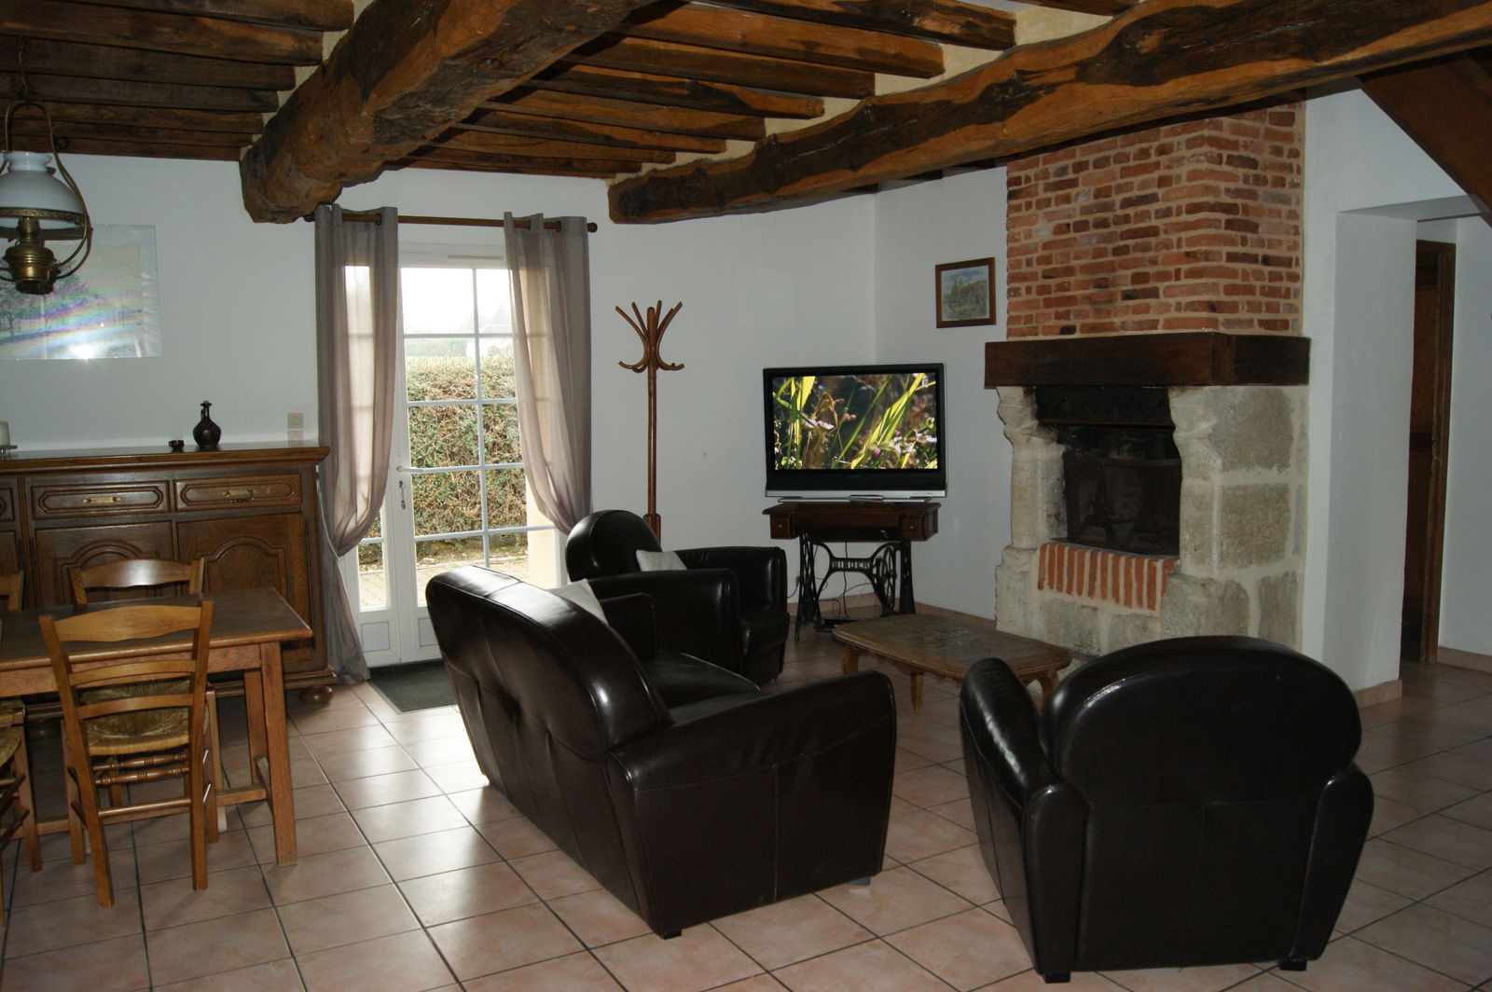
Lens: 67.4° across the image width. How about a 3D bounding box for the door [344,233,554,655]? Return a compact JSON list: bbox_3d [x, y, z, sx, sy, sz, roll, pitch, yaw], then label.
[{"bbox_3d":[-1.585,-0.220,6.185,1.200,2.240,0.080,-4,5,-30],"label":"door"}]

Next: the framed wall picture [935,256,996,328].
[{"bbox_3d":[1.303,-1.208,6.699,0.025,0.390,0.530,-4,5,-30],"label":"framed wall picture"}]

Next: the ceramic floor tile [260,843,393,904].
[{"bbox_3d":[-1.230,1.109,3.272,0.330,0.010,0.330,-4,6,-30],"label":"ceramic floor tile"}]

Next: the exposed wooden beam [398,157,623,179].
[{"bbox_3d":[-1.254,-1.784,5.926,1.240,0.110,0.090,-4,6,-30],"label":"exposed wooden beam"}]

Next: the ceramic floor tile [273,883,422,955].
[{"bbox_3d":[-1.064,1.129,2.983,0.330,0.010,0.330,-4,6,-30],"label":"ceramic floor tile"}]

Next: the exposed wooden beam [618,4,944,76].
[{"bbox_3d":[0.090,-1.681,4.067,1.500,0.120,0.130,-4,5,-30],"label":"exposed wooden beam"}]

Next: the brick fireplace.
[{"bbox_3d":[1.776,-0.352,5.104,0.697,2.635,1.292,-3,6,-30],"label":"brick fireplace"}]

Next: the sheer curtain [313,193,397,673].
[{"bbox_3d":[-1.977,-0.266,5.745,0.440,2.420,0.130,-4,5,-30],"label":"sheer curtain"}]

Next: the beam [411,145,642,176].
[{"bbox_3d":[-1.164,-1.805,5.815,1.360,0.153,0.136,-3,6,-30],"label":"beam"}]

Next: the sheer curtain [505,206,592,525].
[{"bbox_3d":[-1.104,-0.346,6.348,0.493,2.465,0.129,-3,6,-30],"label":"sheer curtain"}]

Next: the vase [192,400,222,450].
[{"bbox_3d":[-2.563,-0.343,5.314,0.129,0.222,0.129,-3,6,-30],"label":"vase"}]

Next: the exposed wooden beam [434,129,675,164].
[{"bbox_3d":[-1.030,-1.787,5.668,1.430,0.100,0.110,-4,5,-30],"label":"exposed wooden beam"}]

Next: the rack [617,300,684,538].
[{"bbox_3d":[-0.541,-0.125,6.482,0.459,1.992,0.459,-3,6,-30],"label":"rack"}]

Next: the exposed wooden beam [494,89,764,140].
[{"bbox_3d":[-0.587,-1.751,5.075,1.510,0.110,0.110,-4,5,-30],"label":"exposed wooden beam"}]

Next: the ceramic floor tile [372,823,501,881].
[{"bbox_3d":[-0.968,1.116,3.492,0.335,0.010,0.335,-3,6,-30],"label":"ceramic floor tile"}]

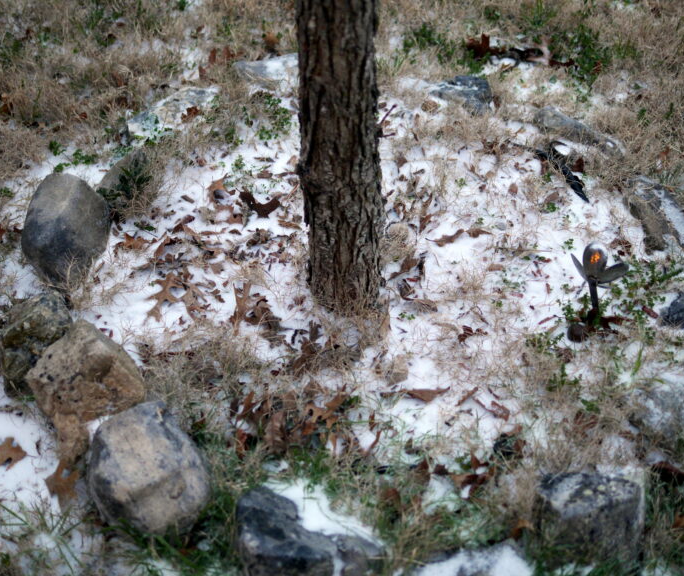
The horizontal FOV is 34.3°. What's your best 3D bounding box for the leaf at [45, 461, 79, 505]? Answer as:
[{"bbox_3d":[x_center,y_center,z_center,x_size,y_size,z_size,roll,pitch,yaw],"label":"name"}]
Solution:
[{"bbox_3d":[-0.512,0.355,2.028,0.065,0.030,0.085,0,44,0],"label":"leaf"}]

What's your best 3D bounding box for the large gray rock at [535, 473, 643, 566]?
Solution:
[{"bbox_3d":[0.420,0.396,1.903,0.155,0.115,0.110,-12,41,-13],"label":"large gray rock"}]

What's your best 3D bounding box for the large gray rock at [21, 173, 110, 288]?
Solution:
[{"bbox_3d":[-0.618,-0.130,2.487,0.185,0.215,0.180,-8,40,-9],"label":"large gray rock"}]

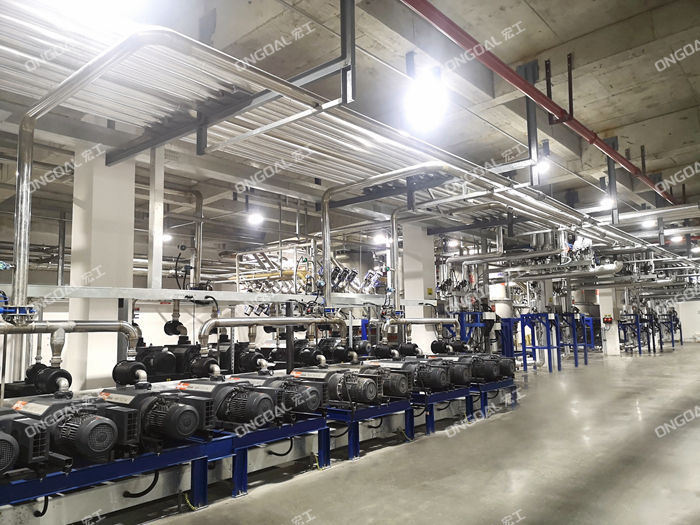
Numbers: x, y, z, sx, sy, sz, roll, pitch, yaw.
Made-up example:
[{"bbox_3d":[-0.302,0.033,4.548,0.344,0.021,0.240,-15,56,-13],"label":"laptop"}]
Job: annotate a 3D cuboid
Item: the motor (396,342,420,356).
[{"bbox_3d":[1.060,1.554,9.770,0.320,0.252,0.252,-7,-9,40],"label":"motor"}]

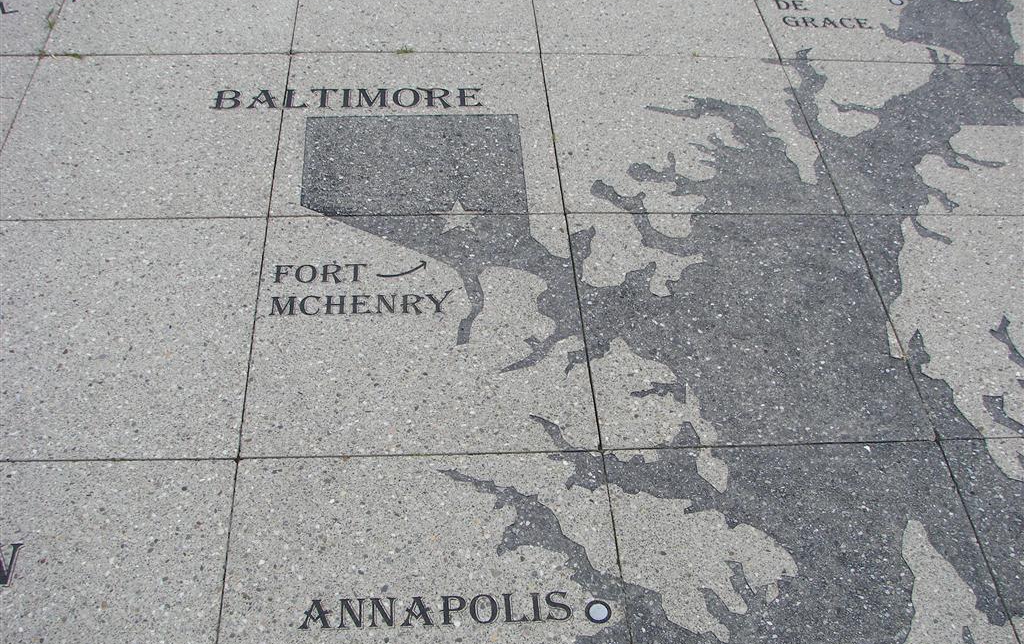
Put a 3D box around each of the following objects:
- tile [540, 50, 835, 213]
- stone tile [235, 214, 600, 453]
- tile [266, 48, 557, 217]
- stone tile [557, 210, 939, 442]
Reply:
[{"bbox_3d":[0.398,-0.435,2.503,0.605,0.045,0.605,-1,47,-4],"label":"tile"},{"bbox_3d":[-0.174,0.017,2.036,0.605,0.045,0.605,-1,47,-4],"label":"stone tile"},{"bbox_3d":[-0.216,-0.430,2.458,0.605,0.045,0.605,-1,47,-4],"label":"tile"},{"bbox_3d":[0.435,0.008,2.083,0.605,0.045,0.605,-1,47,-4],"label":"stone tile"}]

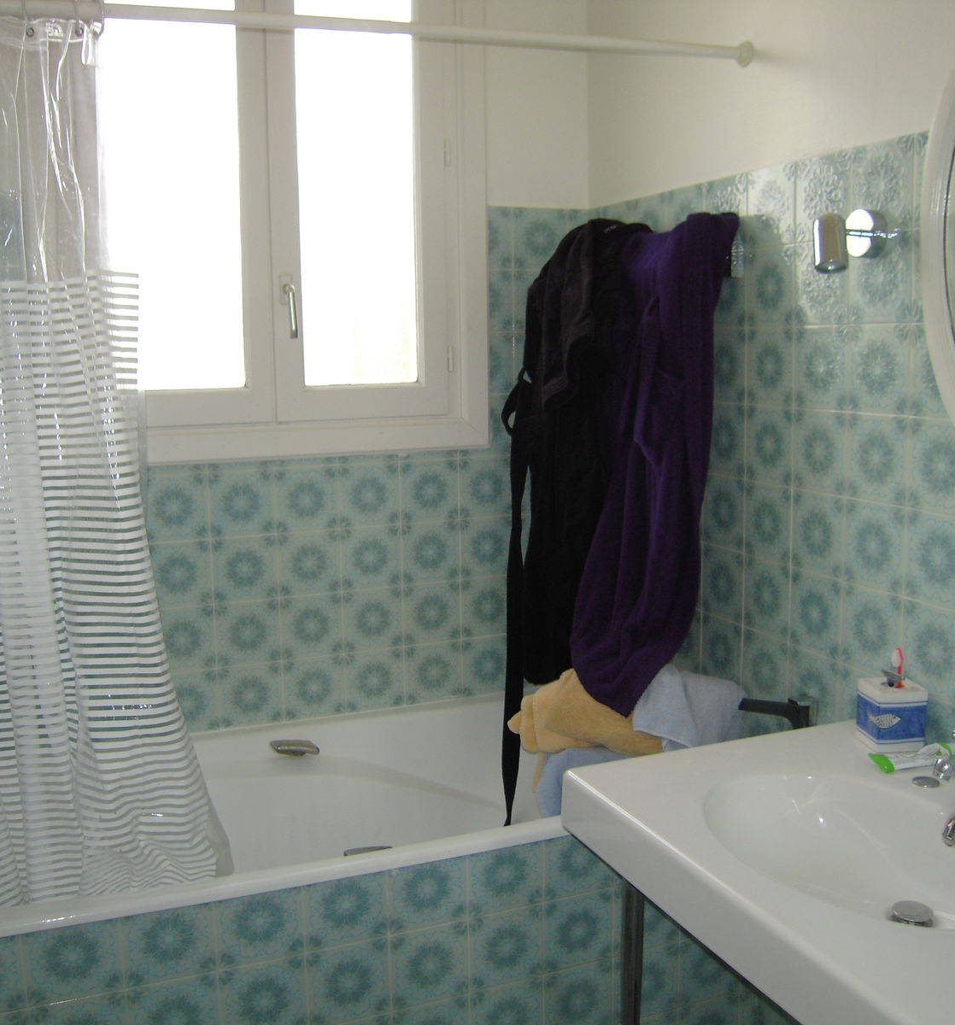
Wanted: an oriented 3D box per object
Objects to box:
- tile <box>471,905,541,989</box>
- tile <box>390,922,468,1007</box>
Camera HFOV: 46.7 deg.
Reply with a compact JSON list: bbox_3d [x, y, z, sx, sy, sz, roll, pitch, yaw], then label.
[{"bbox_3d":[0.053,0.805,2.051,0.150,0.150,0.010,-4,9,-21],"label":"tile"},{"bbox_3d":[-0.087,0.816,1.996,0.150,0.150,0.010,-4,9,-21],"label":"tile"}]

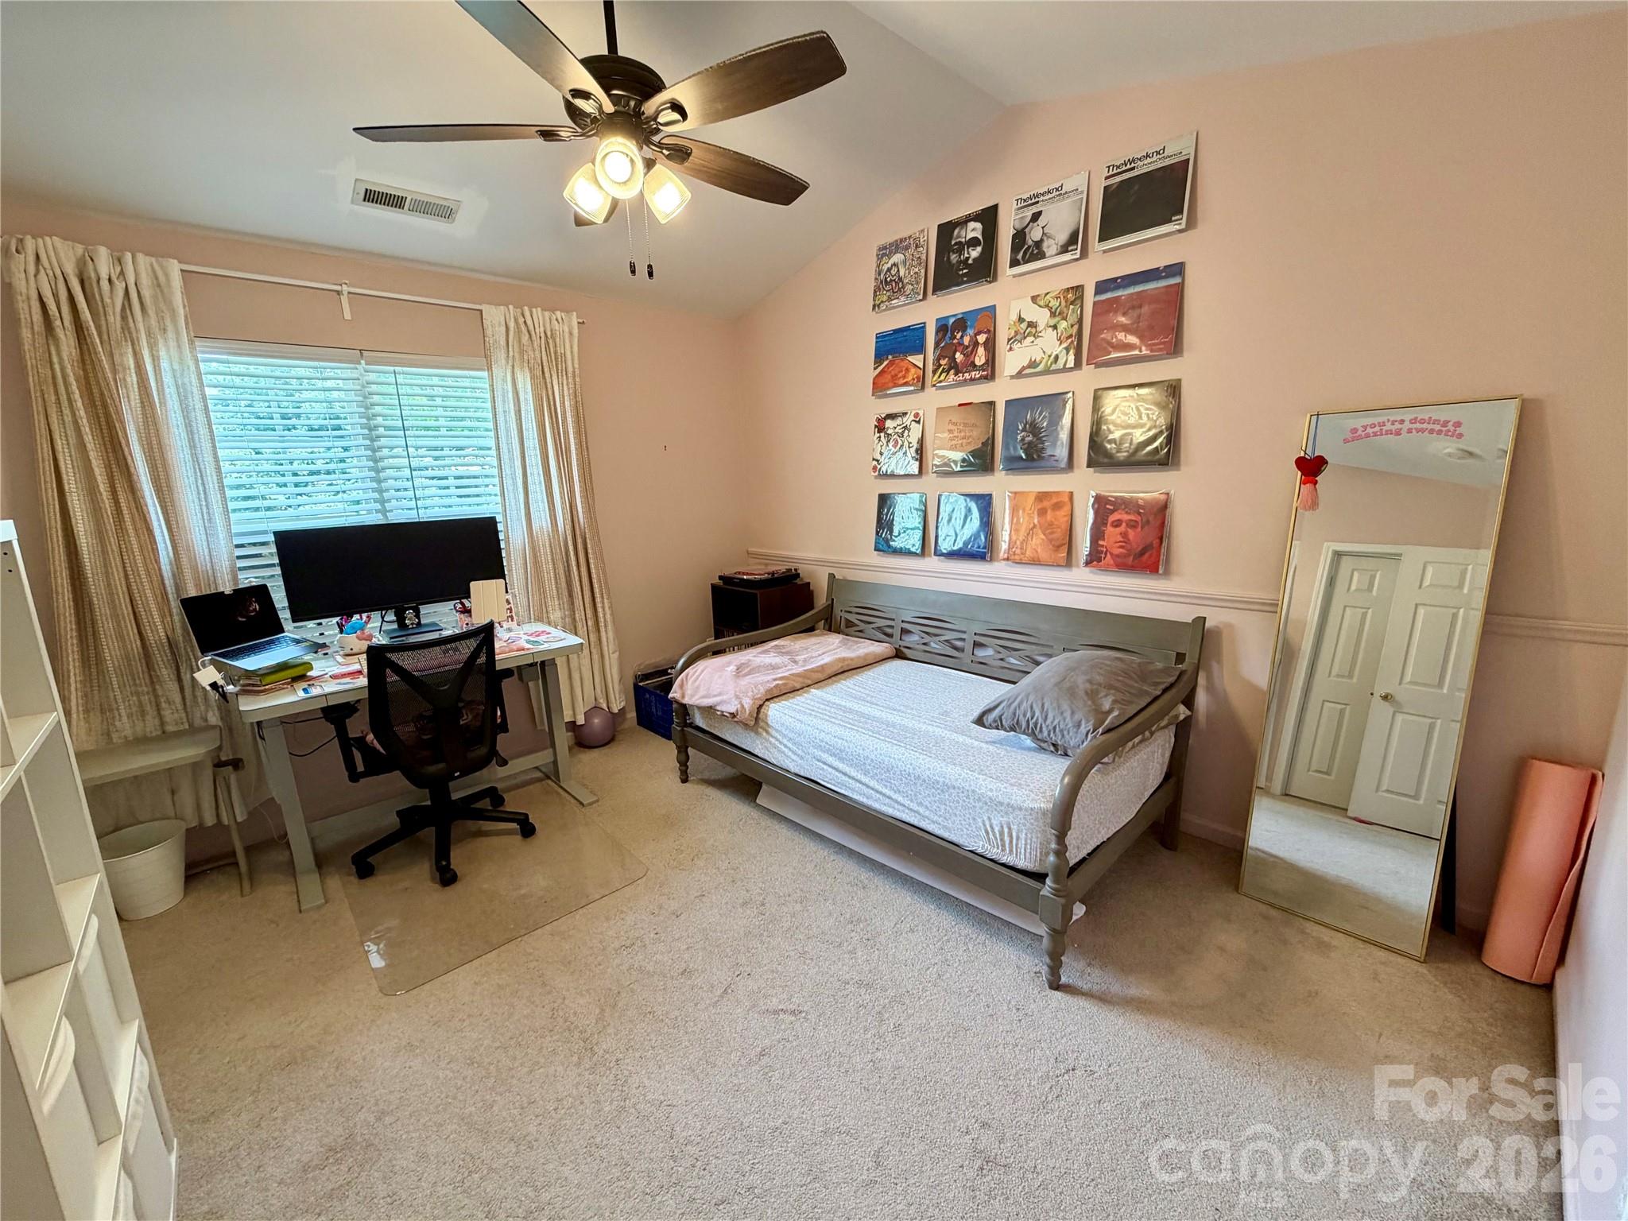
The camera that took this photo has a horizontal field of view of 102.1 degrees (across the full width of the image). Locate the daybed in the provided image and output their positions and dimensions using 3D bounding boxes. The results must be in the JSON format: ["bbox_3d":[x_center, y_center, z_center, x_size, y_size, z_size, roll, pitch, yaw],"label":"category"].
[{"bbox_3d":[0.390,0.449,2.863,1.080,0.916,2.000,-12,15,-42],"label":"daybed"}]

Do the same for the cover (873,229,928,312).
[{"bbox_3d":[0.423,-1.657,3.227,0.018,0.315,0.315,-5,12,-43],"label":"cover"}]

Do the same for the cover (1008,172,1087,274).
[{"bbox_3d":[0.948,-1.561,2.677,0.018,0.315,0.315,-5,12,-43],"label":"cover"}]

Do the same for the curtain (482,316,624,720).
[{"bbox_3d":[-1.361,-0.434,3.499,0.530,2.170,0.120,-12,15,-42],"label":"curtain"}]

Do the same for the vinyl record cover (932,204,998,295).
[{"bbox_3d":[0.680,-1.608,2.959,0.018,0.315,0.315,-5,12,-43],"label":"vinyl record cover"}]

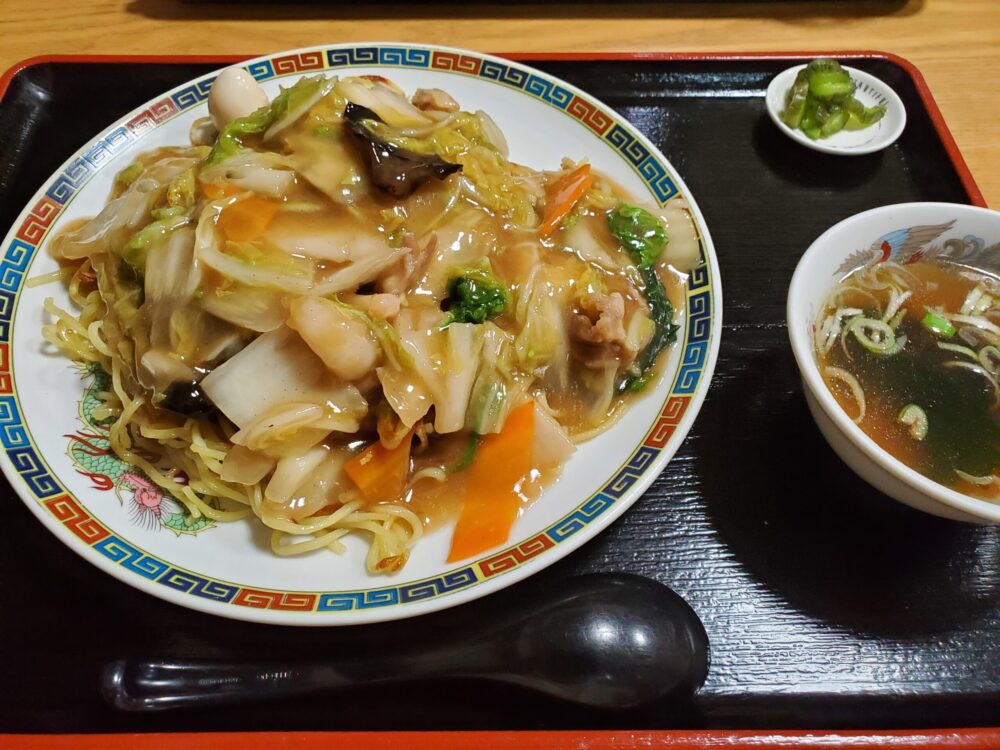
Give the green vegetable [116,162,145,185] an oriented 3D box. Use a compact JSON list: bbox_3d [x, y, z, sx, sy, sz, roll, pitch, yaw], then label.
[{"bbox_3d":[-0.153,-0.083,0.310,0.011,0.007,0.009,0,57,0],"label":"green vegetable"}]

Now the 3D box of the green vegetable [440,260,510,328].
[{"bbox_3d":[-0.008,-0.027,0.253,0.021,0.016,0.020,0,57,0],"label":"green vegetable"}]

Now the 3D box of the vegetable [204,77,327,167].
[{"bbox_3d":[-0.095,-0.103,0.305,0.049,0.024,0.029,-21,60,-13],"label":"vegetable"}]

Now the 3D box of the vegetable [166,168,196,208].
[{"bbox_3d":[-0.124,-0.073,0.292,0.011,0.009,0.013,0,57,0],"label":"vegetable"}]

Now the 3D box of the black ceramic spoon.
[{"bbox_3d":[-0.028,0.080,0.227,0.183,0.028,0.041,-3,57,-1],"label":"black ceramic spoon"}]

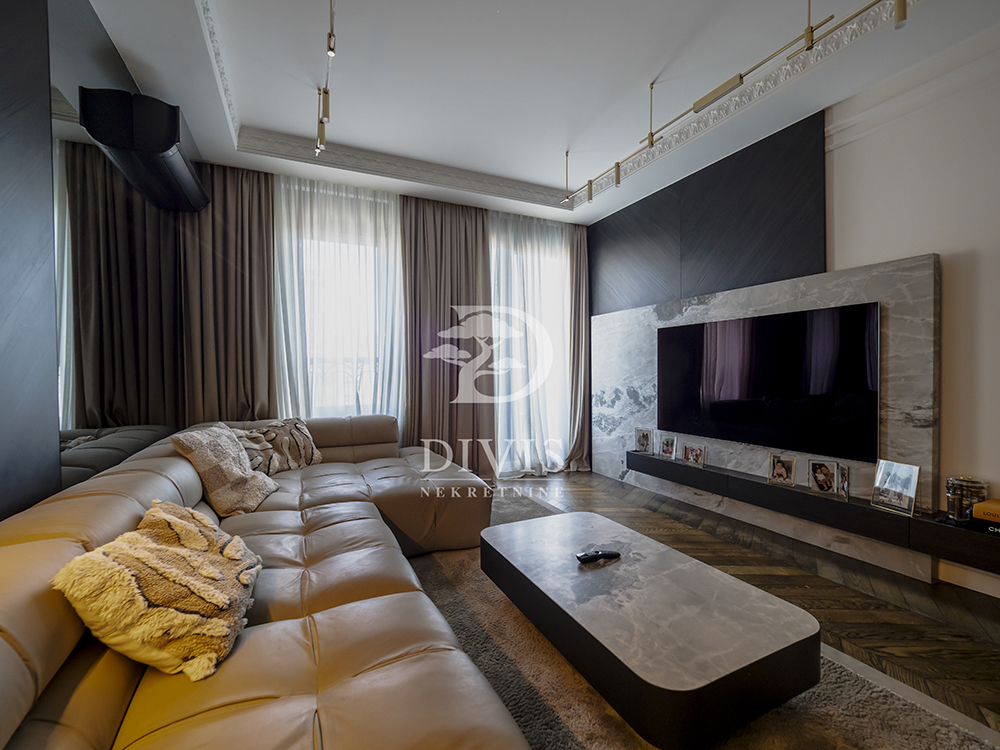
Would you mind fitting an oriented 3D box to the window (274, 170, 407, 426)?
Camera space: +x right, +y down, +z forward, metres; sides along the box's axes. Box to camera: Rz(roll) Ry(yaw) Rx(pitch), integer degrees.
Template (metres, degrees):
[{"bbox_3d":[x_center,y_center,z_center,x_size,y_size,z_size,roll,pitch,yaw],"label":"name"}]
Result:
[{"bbox_3d":[-1.463,-0.293,3.762,1.136,2.866,0.120,0,0,-22],"label":"window"}]

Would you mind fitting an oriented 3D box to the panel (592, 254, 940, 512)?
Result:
[{"bbox_3d":[1.765,0.232,3.462,0.100,1.800,2.773,0,0,-28],"label":"panel"}]

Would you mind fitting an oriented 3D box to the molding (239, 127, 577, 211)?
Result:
[{"bbox_3d":[-0.605,-1.808,3.646,3.018,0.160,0.085,0,0,-23],"label":"molding"}]

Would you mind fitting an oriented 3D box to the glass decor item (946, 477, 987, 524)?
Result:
[{"bbox_3d":[2.387,0.637,2.066,0.135,0.185,0.135,0,0,-28],"label":"glass decor item"}]

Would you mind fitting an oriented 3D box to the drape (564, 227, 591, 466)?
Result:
[{"bbox_3d":[0.903,-0.306,4.713,0.343,2.866,0.150,0,0,-22],"label":"drape"}]

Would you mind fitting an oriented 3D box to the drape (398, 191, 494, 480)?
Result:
[{"bbox_3d":[-0.515,-0.310,4.220,0.950,2.900,0.160,0,0,-22],"label":"drape"}]

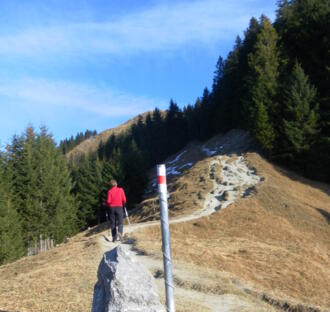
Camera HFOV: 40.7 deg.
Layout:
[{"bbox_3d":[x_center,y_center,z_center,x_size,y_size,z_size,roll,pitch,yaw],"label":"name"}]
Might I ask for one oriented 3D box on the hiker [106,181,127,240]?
[{"bbox_3d":[-1.363,1.531,12.500,0.560,1.760,0.420,-1,-6,2],"label":"hiker"}]

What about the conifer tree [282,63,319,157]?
[{"bbox_3d":[12.487,-4.239,41.000,3.300,8.700,3.300,-1,-6,0],"label":"conifer tree"}]

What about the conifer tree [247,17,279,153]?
[{"bbox_3d":[9.423,-6.862,43.000,3.200,13.100,3.200,-1,-6,0],"label":"conifer tree"}]

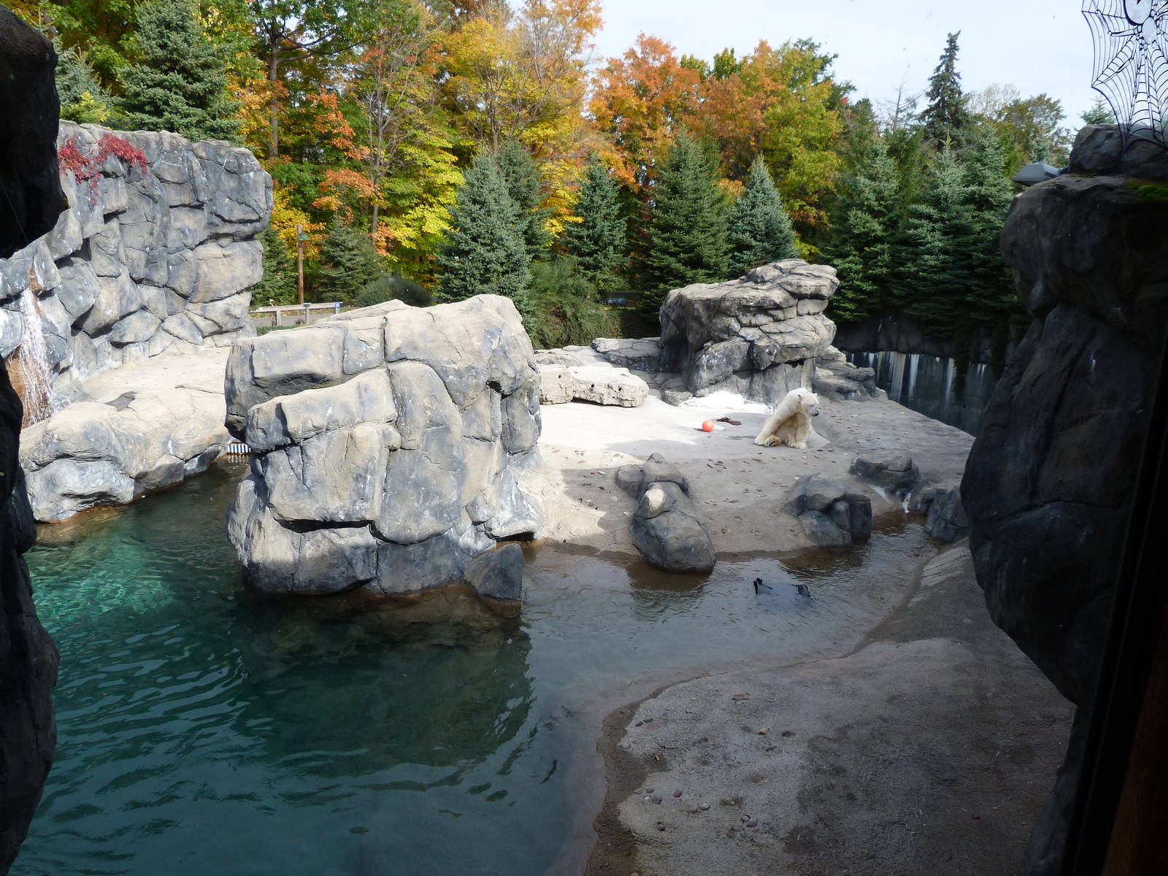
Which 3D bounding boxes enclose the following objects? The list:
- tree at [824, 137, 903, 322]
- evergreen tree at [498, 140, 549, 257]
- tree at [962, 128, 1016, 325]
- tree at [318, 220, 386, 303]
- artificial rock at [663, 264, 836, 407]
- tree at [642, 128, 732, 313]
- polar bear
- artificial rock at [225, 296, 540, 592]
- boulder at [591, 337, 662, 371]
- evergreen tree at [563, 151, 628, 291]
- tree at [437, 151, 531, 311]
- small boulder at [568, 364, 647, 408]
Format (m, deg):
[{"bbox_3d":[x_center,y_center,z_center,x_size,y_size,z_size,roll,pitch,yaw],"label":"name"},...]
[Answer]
[{"bbox_3d":[9.511,-6.952,28.500,2.800,6.200,2.800,3,13,0],"label":"tree"},{"bbox_3d":[-2.760,-7.963,32.500,3.200,7.000,3.200,3,13,0],"label":"evergreen tree"},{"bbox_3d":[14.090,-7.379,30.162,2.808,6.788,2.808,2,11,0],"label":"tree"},{"bbox_3d":[-12.650,-9.442,45.460,3.651,4.720,3.651,2,11,0],"label":"tree"},{"bbox_3d":[4.214,-2.711,21.700,4.200,3.600,3.100,5,13,12],"label":"artificial rock"},{"bbox_3d":[3.844,-8.527,33.701,3.570,7.184,3.570,2,11,0],"label":"tree"},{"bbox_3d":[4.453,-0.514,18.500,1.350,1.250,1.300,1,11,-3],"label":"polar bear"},{"bbox_3d":[-3.031,-0.266,13.000,4.300,3.950,3.600,-1,11,-11],"label":"artificial rock"},{"bbox_3d":[1.621,-2.753,27.500,2.500,1.000,1.800,2,11,0],"label":"boulder"},{"bbox_3d":[0.435,-8.576,35.000,2.750,6.500,2.750,3,13,0],"label":"evergreen tree"},{"bbox_3d":[-3.317,-6.406,28.000,3.100,6.100,3.100,3,13,0],"label":"tree"},{"bbox_3d":[0.571,-1.310,20.700,1.900,0.750,1.300,6,13,15],"label":"small boulder"}]

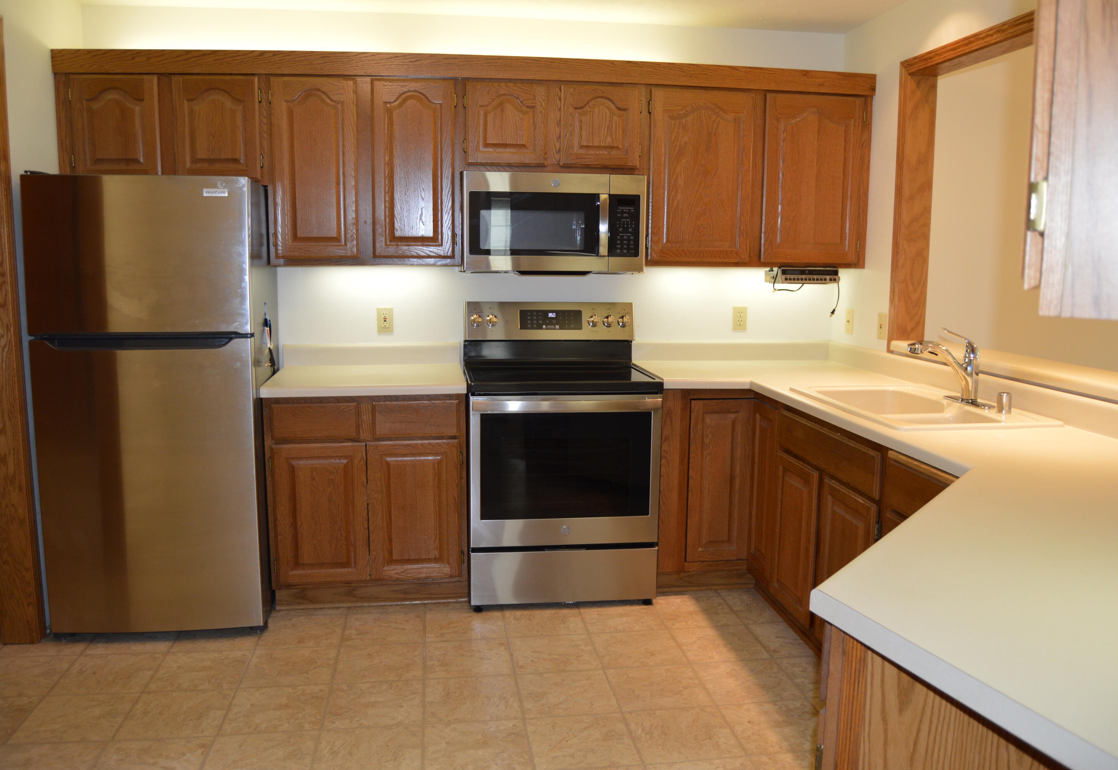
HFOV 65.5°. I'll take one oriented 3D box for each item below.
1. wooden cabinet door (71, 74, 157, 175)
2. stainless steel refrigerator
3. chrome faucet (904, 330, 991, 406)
[{"bbox_3d":[-1.704,-0.990,3.353,0.321,0.400,0.022,-1,8,-8],"label":"wooden cabinet door"},{"bbox_3d":[-1.492,0.068,3.405,0.727,1.670,0.750,-1,8,-7],"label":"stainless steel refrigerator"},{"bbox_3d":[1.308,-0.064,2.952,0.270,0.262,0.250,-1,8,-7],"label":"chrome faucet"}]

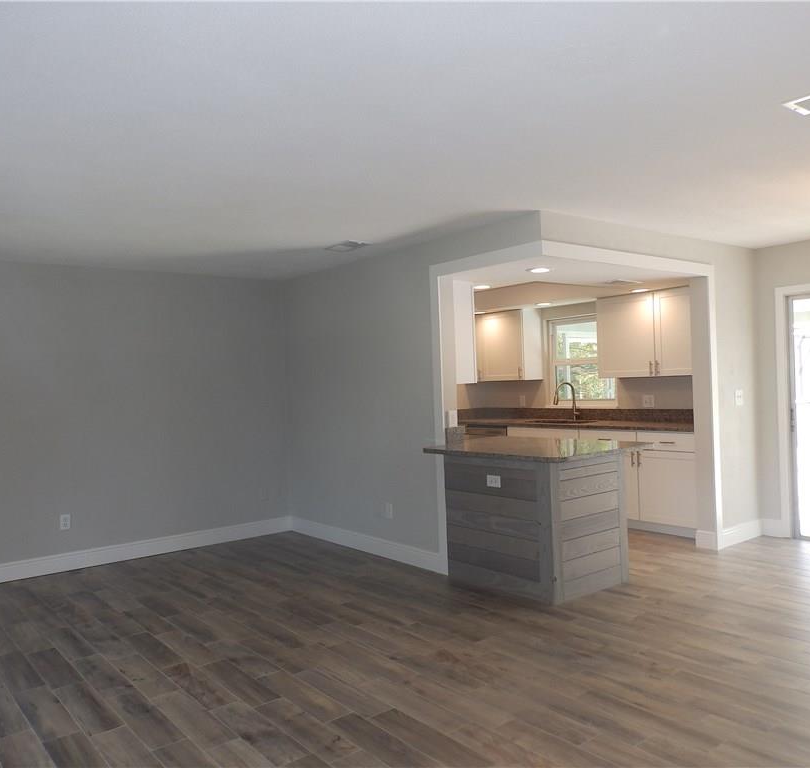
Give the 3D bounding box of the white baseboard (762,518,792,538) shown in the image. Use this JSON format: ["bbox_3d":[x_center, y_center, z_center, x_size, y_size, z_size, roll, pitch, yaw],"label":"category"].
[{"bbox_3d":[3.154,1.233,5.521,0.020,0.139,0.208,-2,0,-41],"label":"white baseboard"}]

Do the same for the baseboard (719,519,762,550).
[{"bbox_3d":[2.727,1.211,5.272,0.677,0.138,0.018,-2,0,-37],"label":"baseboard"}]

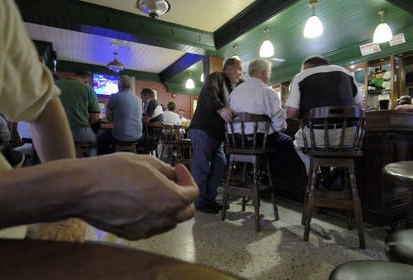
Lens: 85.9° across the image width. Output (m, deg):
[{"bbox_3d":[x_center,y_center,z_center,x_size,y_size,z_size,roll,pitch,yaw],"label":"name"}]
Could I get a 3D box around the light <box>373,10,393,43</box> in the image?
[{"bbox_3d":[2.141,-1.374,2.700,0.190,0.390,0.190,0,-1,0],"label":"light"}]

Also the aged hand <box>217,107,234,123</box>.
[{"bbox_3d":[0.181,-0.234,2.120,0.170,0.100,0.100,30,0,-9],"label":"aged hand"}]

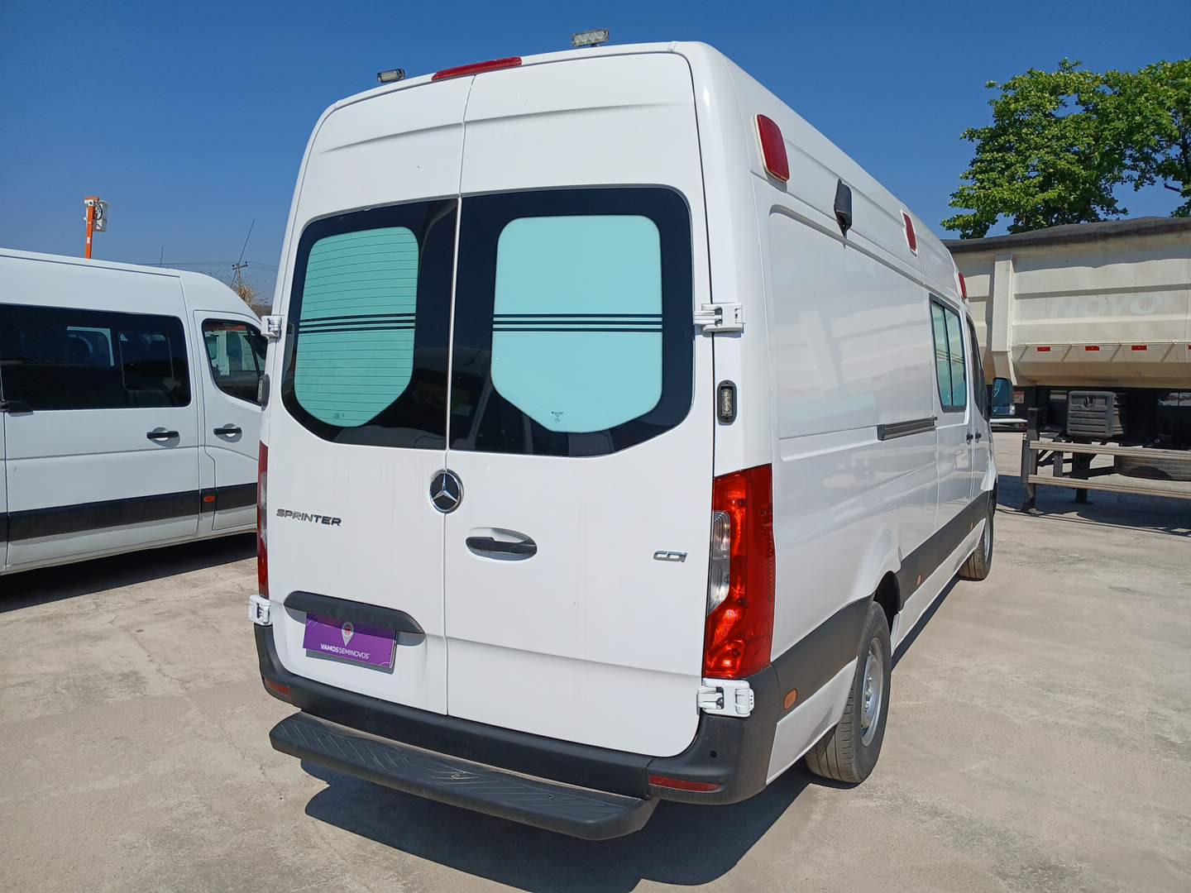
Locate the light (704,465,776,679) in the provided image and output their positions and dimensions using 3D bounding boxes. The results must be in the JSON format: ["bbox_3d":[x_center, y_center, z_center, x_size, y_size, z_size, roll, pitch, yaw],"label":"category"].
[{"bbox_3d":[0.390,0.331,2.370,0.160,0.575,0.140,3,5,29],"label":"light"}]

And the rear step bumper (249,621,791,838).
[{"bbox_3d":[-0.460,0.771,2.743,1.970,0.460,0.330,3,5,29],"label":"rear step bumper"}]

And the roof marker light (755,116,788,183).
[{"bbox_3d":[0.480,-0.813,2.446,0.035,0.155,0.208,-12,-2,29],"label":"roof marker light"}]

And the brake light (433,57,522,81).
[{"bbox_3d":[-0.357,-1.153,2.737,0.325,0.036,0.045,3,5,29],"label":"brake light"}]

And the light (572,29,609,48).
[{"bbox_3d":[-0.016,-1.203,2.629,0.120,0.042,0.032,3,5,30],"label":"light"}]

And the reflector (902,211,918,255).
[{"bbox_3d":[1.514,-1.031,4.335,0.035,0.185,0.180,-10,-2,30],"label":"reflector"}]

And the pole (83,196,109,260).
[{"bbox_3d":[-14.026,-3.745,25.238,0.720,6.545,0.600,-1,5,-29],"label":"pole"}]

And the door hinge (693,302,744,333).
[{"bbox_3d":[0.324,-0.331,2.327,0.135,0.078,0.050,3,5,29],"label":"door hinge"}]

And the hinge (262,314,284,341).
[{"bbox_3d":[-1.159,-0.429,3.210,0.120,0.080,0.040,3,5,30],"label":"hinge"}]

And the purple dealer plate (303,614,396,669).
[{"bbox_3d":[-0.825,0.647,2.986,0.402,0.126,0.012,3,-4,30],"label":"purple dealer plate"}]

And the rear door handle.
[{"bbox_3d":[-0.276,0.300,2.650,0.250,0.050,0.040,3,5,30],"label":"rear door handle"}]

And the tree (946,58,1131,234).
[{"bbox_3d":[10.900,-4.500,22.000,4.700,9.200,4.700,3,5,30],"label":"tree"}]

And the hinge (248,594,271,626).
[{"bbox_3d":[-1.232,0.599,3.280,0.125,0.095,0.040,3,5,30],"label":"hinge"}]

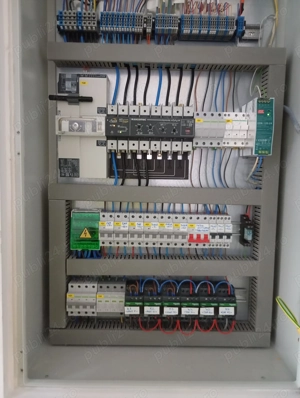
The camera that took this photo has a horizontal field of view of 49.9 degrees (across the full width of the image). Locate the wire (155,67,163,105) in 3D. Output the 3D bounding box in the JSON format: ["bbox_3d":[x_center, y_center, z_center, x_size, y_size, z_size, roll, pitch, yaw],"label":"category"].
[{"bbox_3d":[0.023,-0.280,0.802,0.016,0.105,0.014,1,5,0],"label":"wire"}]

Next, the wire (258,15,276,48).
[{"bbox_3d":[0.288,-0.410,0.790,0.040,0.086,0.020,1,5,0],"label":"wire"}]

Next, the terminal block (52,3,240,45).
[{"bbox_3d":[0.003,-0.394,0.734,0.415,0.062,0.060,1,5,-1],"label":"terminal block"}]

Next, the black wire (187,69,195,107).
[{"bbox_3d":[0.101,-0.278,0.799,0.019,0.095,0.015,1,5,-1],"label":"black wire"}]

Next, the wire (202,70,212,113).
[{"bbox_3d":[0.141,-0.266,0.790,0.023,0.104,0.017,1,5,-1],"label":"wire"}]

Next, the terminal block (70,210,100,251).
[{"bbox_3d":[-0.159,0.078,0.822,0.072,0.094,0.058,1,5,-1],"label":"terminal block"}]

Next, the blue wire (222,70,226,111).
[{"bbox_3d":[0.183,-0.264,0.791,0.010,0.101,0.012,1,5,-1],"label":"blue wire"}]

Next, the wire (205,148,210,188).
[{"bbox_3d":[0.146,-0.077,0.821,0.012,0.101,0.011,1,5,-1],"label":"wire"}]

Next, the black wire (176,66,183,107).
[{"bbox_3d":[0.074,-0.279,0.802,0.015,0.102,0.014,1,5,0],"label":"black wire"}]

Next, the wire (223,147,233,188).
[{"bbox_3d":[0.198,-0.077,0.819,0.022,0.102,0.012,1,5,-1],"label":"wire"}]

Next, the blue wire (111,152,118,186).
[{"bbox_3d":[-0.087,-0.075,0.812,0.014,0.090,0.013,1,5,0],"label":"blue wire"}]

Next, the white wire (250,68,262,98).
[{"bbox_3d":[0.253,-0.274,0.765,0.028,0.069,0.050,1,5,-1],"label":"white wire"}]

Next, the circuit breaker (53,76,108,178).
[{"bbox_3d":[-0.156,-0.169,0.776,0.116,0.234,0.090,1,5,-1],"label":"circuit breaker"}]

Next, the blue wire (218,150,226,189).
[{"bbox_3d":[0.185,-0.076,0.819,0.019,0.100,0.012,1,5,-1],"label":"blue wire"}]

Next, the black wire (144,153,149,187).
[{"bbox_3d":[-0.008,-0.072,0.787,0.011,0.083,0.016,1,5,-1],"label":"black wire"}]

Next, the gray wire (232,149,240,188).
[{"bbox_3d":[0.217,-0.075,0.804,0.018,0.097,0.015,1,5,-1],"label":"gray wire"}]

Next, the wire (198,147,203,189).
[{"bbox_3d":[0.129,-0.076,0.814,0.007,0.101,0.010,1,5,0],"label":"wire"}]

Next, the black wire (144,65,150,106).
[{"bbox_3d":[-0.007,-0.280,0.802,0.015,0.103,0.014,1,5,0],"label":"black wire"}]

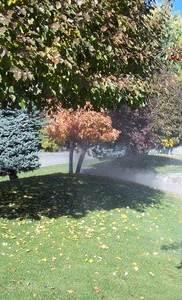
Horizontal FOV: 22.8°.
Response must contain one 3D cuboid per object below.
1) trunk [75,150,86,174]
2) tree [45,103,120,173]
[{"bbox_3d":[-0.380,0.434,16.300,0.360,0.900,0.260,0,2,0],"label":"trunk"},{"bbox_3d":[-0.307,-0.416,16.300,2.650,2.600,2.400,0,2,0],"label":"tree"}]

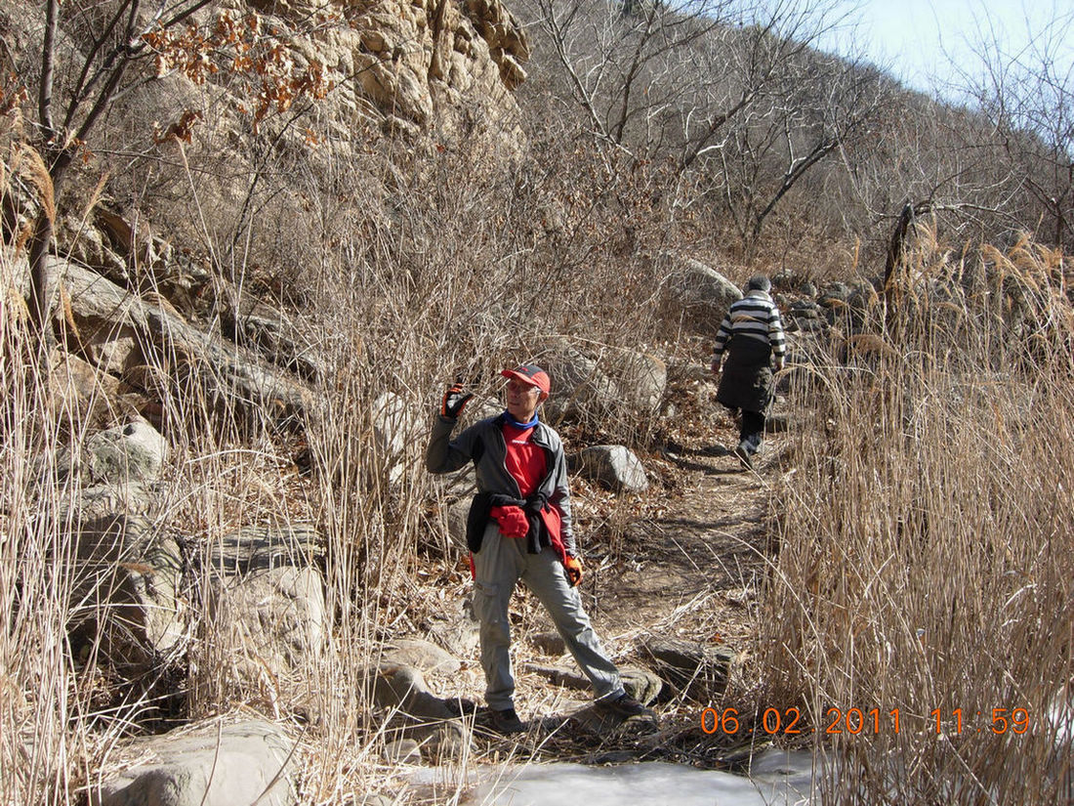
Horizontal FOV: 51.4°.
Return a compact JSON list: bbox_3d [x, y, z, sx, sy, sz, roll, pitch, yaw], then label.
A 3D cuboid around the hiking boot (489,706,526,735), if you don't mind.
[{"bbox_3d":[-0.133,1.454,5.150,0.110,0.130,0.280,-2,4,-25],"label":"hiking boot"}]

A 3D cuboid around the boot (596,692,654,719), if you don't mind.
[{"bbox_3d":[0.407,1.414,5.200,0.280,0.130,0.110,7,3,30],"label":"boot"}]

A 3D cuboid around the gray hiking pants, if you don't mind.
[{"bbox_3d":[0.048,0.995,5.220,0.660,0.840,0.360,-1,3,-9],"label":"gray hiking pants"}]

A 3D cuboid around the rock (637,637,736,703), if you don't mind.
[{"bbox_3d":[0.756,1.336,5.600,0.460,0.270,0.340,0,3,0],"label":"rock"}]

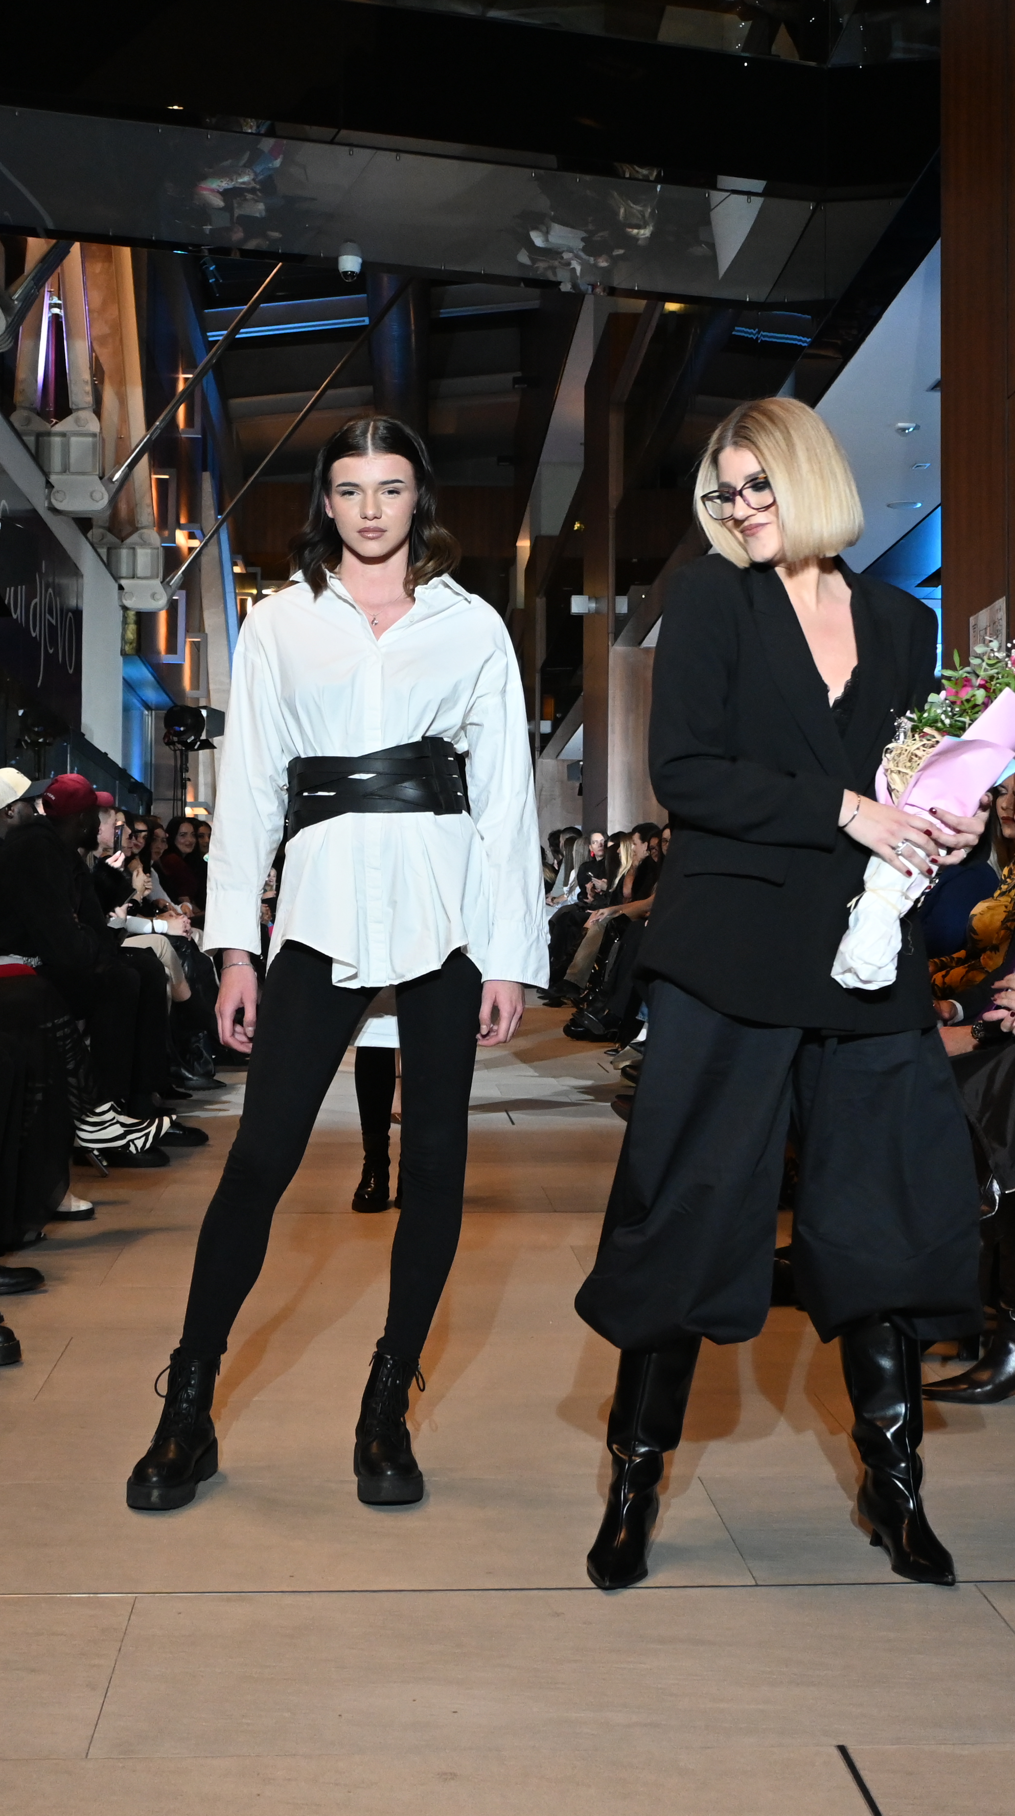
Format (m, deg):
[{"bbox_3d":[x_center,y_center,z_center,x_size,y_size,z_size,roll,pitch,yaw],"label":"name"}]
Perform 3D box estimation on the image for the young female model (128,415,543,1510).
[{"bbox_3d":[-0.285,0.078,3.860,0.690,1.810,0.380,0,1,-3],"label":"young female model"}]

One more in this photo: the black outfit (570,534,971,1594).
[{"bbox_3d":[0.405,0.235,3.420,0.590,1.520,0.440,0,1,-12],"label":"black outfit"}]

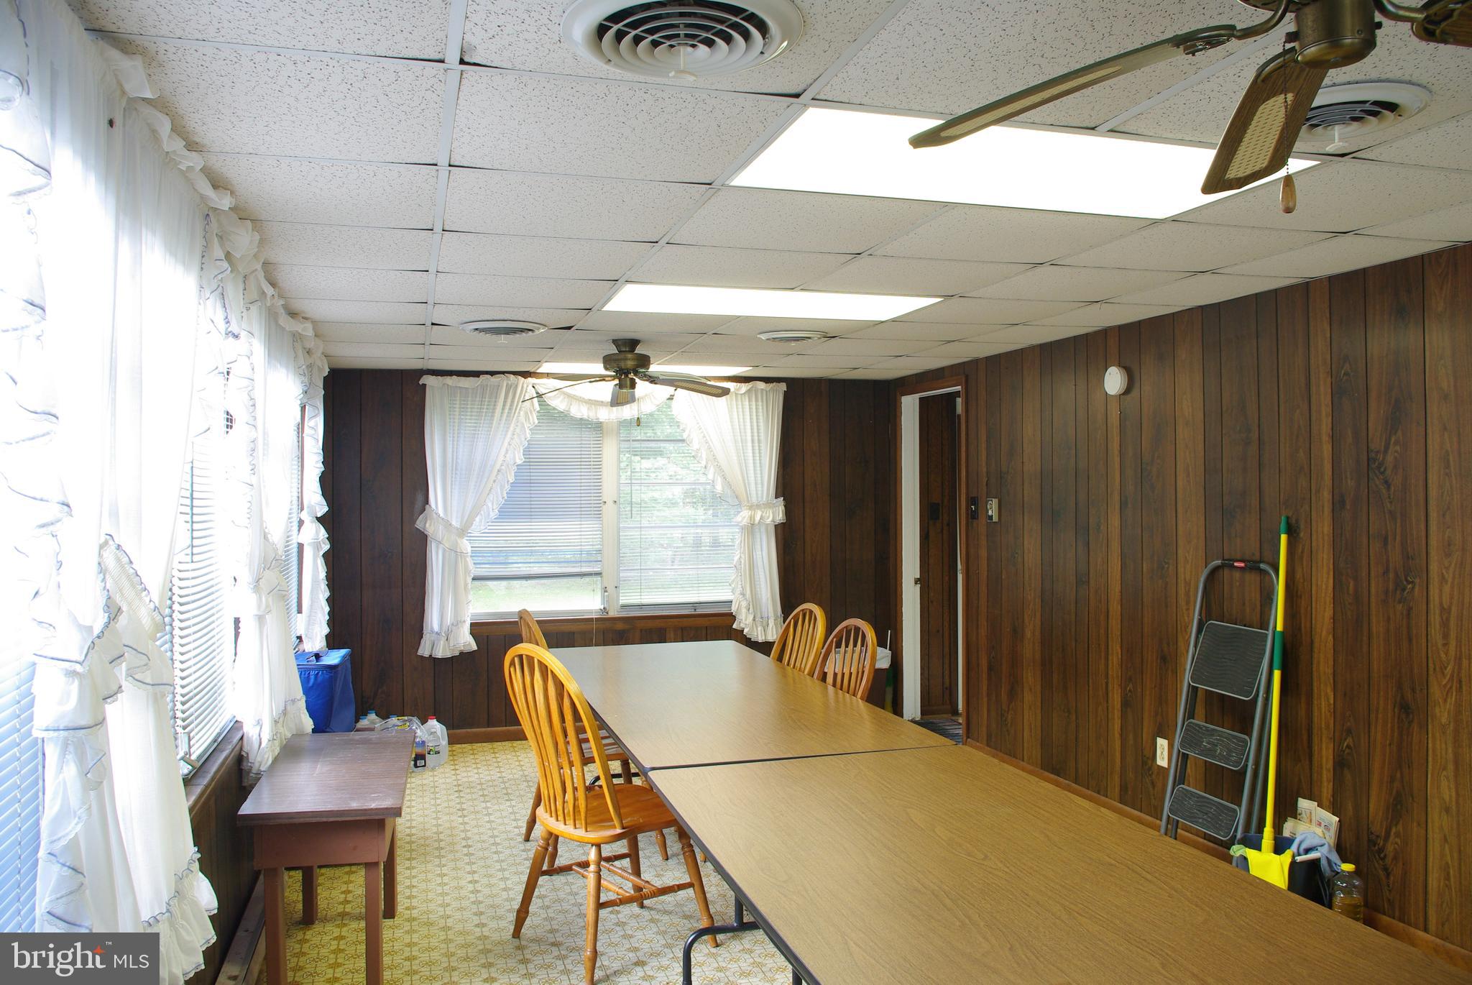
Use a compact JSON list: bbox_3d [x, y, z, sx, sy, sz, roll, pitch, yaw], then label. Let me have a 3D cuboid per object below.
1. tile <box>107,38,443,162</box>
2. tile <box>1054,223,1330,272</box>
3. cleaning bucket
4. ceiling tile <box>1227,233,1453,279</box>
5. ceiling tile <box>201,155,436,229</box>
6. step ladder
[{"bbox_3d":[-0.829,-0.711,2.041,0.565,0.020,0.589,0,0,-16],"label":"tile"},{"bbox_3d":[1.364,-0.739,3.320,0.615,0.022,0.603,-1,0,-16],"label":"tile"},{"bbox_3d":[1.820,1.340,3.680,0.290,0.275,0.300,0,0,-16],"label":"cleaning bucket"},{"bbox_3d":[1.863,-0.734,3.448,0.423,0.020,0.589,0,0,-16],"label":"ceiling tile"},{"bbox_3d":[-0.996,-0.711,2.610,0.565,0.020,0.589,0,0,-16],"label":"ceiling tile"},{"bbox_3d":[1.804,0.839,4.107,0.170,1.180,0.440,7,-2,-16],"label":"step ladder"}]

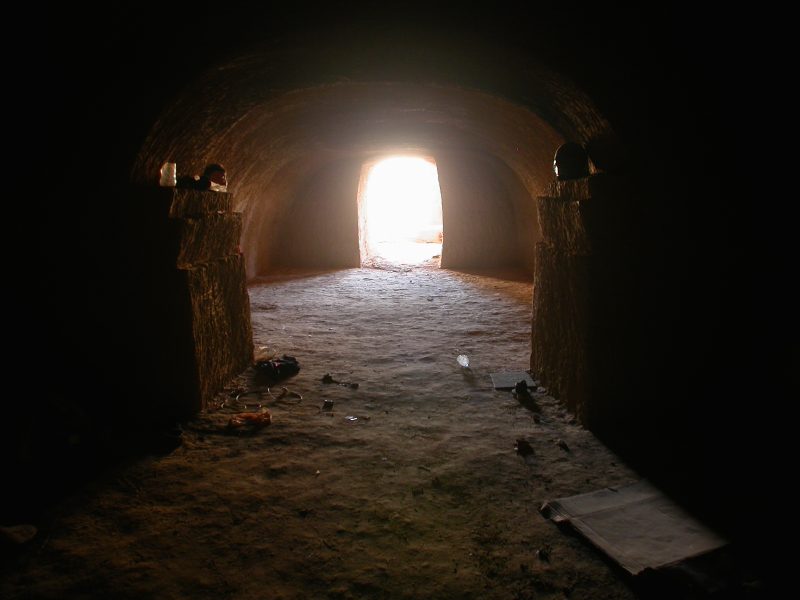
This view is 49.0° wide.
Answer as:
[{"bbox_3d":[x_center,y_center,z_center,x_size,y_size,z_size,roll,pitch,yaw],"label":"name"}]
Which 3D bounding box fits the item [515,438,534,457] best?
[{"bbox_3d":[0.684,0.809,4.861,0.105,0.070,0.100,0,7,0],"label":"item"}]

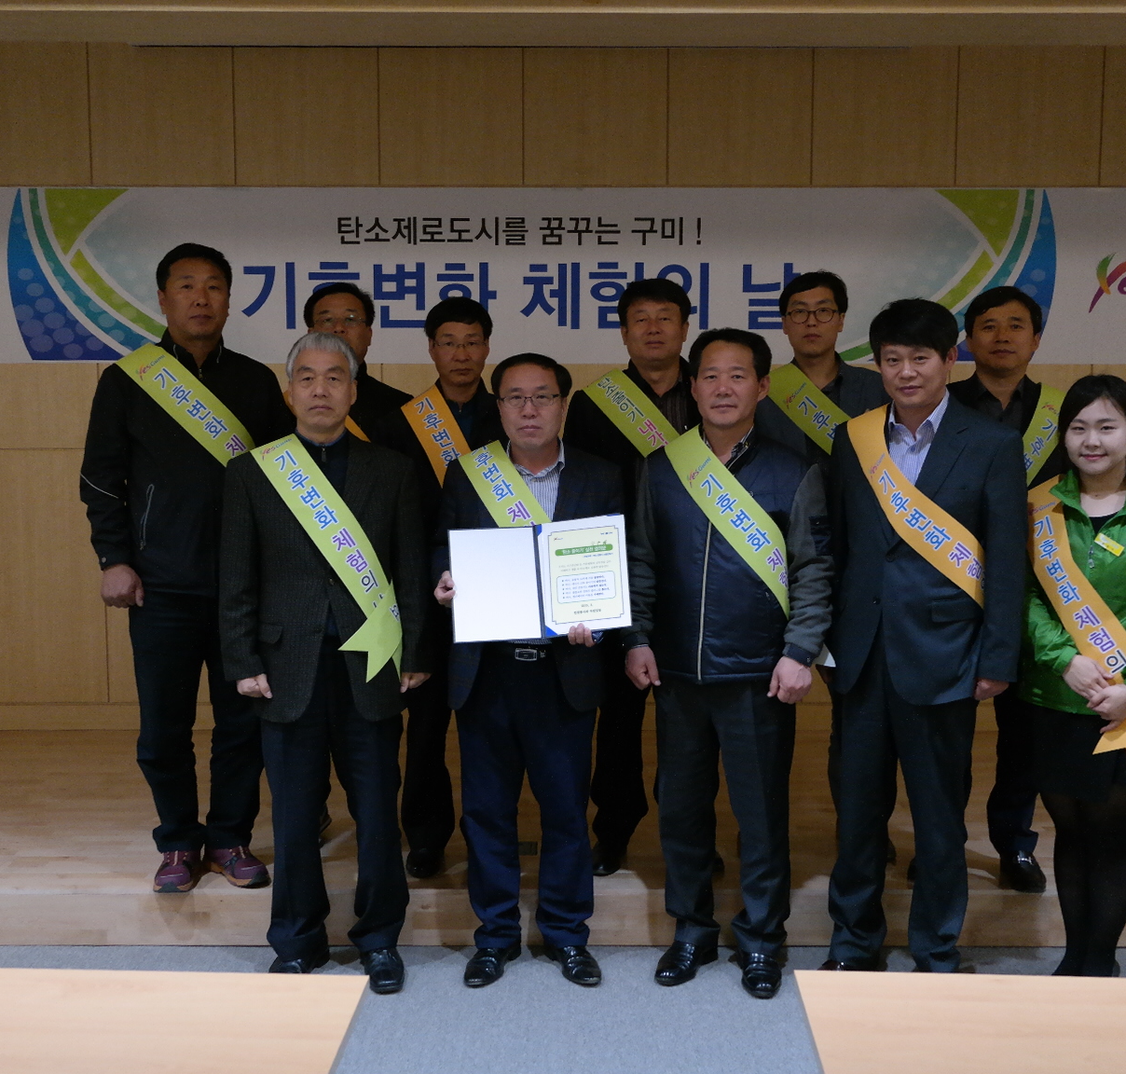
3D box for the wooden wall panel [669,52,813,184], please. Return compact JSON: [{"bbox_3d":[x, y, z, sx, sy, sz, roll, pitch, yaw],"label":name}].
[{"bbox_3d":[0.723,-1.704,5.466,0.583,0.551,0.025,0,6,0],"label":"wooden wall panel"}]

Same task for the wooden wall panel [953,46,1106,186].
[{"bbox_3d":[1.873,-1.684,5.386,0.580,0.551,0.025,0,6,0],"label":"wooden wall panel"}]

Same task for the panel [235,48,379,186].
[{"bbox_3d":[-1.027,-1.687,5.388,0.580,0.551,0.025,0,6,0],"label":"panel"}]

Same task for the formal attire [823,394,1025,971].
[{"bbox_3d":[0.929,0.394,3.476,0.500,1.517,0.310,1,6,14],"label":"formal attire"}]

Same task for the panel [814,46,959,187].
[{"bbox_3d":[1.293,-1.685,5.387,0.580,0.551,0.025,0,6,0],"label":"panel"}]

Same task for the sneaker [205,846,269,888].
[{"bbox_3d":[-0.962,0.928,3.942,0.105,0.110,0.280,-4,7,-38],"label":"sneaker"}]

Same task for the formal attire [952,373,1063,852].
[{"bbox_3d":[1.292,0.236,3.970,0.500,1.431,0.300,1,6,8],"label":"formal attire"}]

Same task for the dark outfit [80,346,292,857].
[{"bbox_3d":[-1.083,0.169,3.898,0.624,1.507,0.320,-1,6,-7],"label":"dark outfit"}]

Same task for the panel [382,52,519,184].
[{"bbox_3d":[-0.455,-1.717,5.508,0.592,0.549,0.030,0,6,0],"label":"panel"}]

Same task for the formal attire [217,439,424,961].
[{"bbox_3d":[-0.644,0.427,3.618,0.560,1.420,0.320,0,6,-3],"label":"formal attire"}]

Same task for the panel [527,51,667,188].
[{"bbox_3d":[0.135,-1.704,5.466,0.583,0.551,0.025,0,6,0],"label":"panel"}]

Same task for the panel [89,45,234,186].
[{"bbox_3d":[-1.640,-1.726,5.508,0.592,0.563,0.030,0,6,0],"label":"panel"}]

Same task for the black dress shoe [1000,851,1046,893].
[{"bbox_3d":[1.353,0.947,3.955,0.102,0.105,0.285,1,6,9],"label":"black dress shoe"}]

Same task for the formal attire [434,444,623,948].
[{"bbox_3d":[-0.093,0.444,3.620,0.500,1.387,0.360,0,6,0],"label":"formal attire"}]

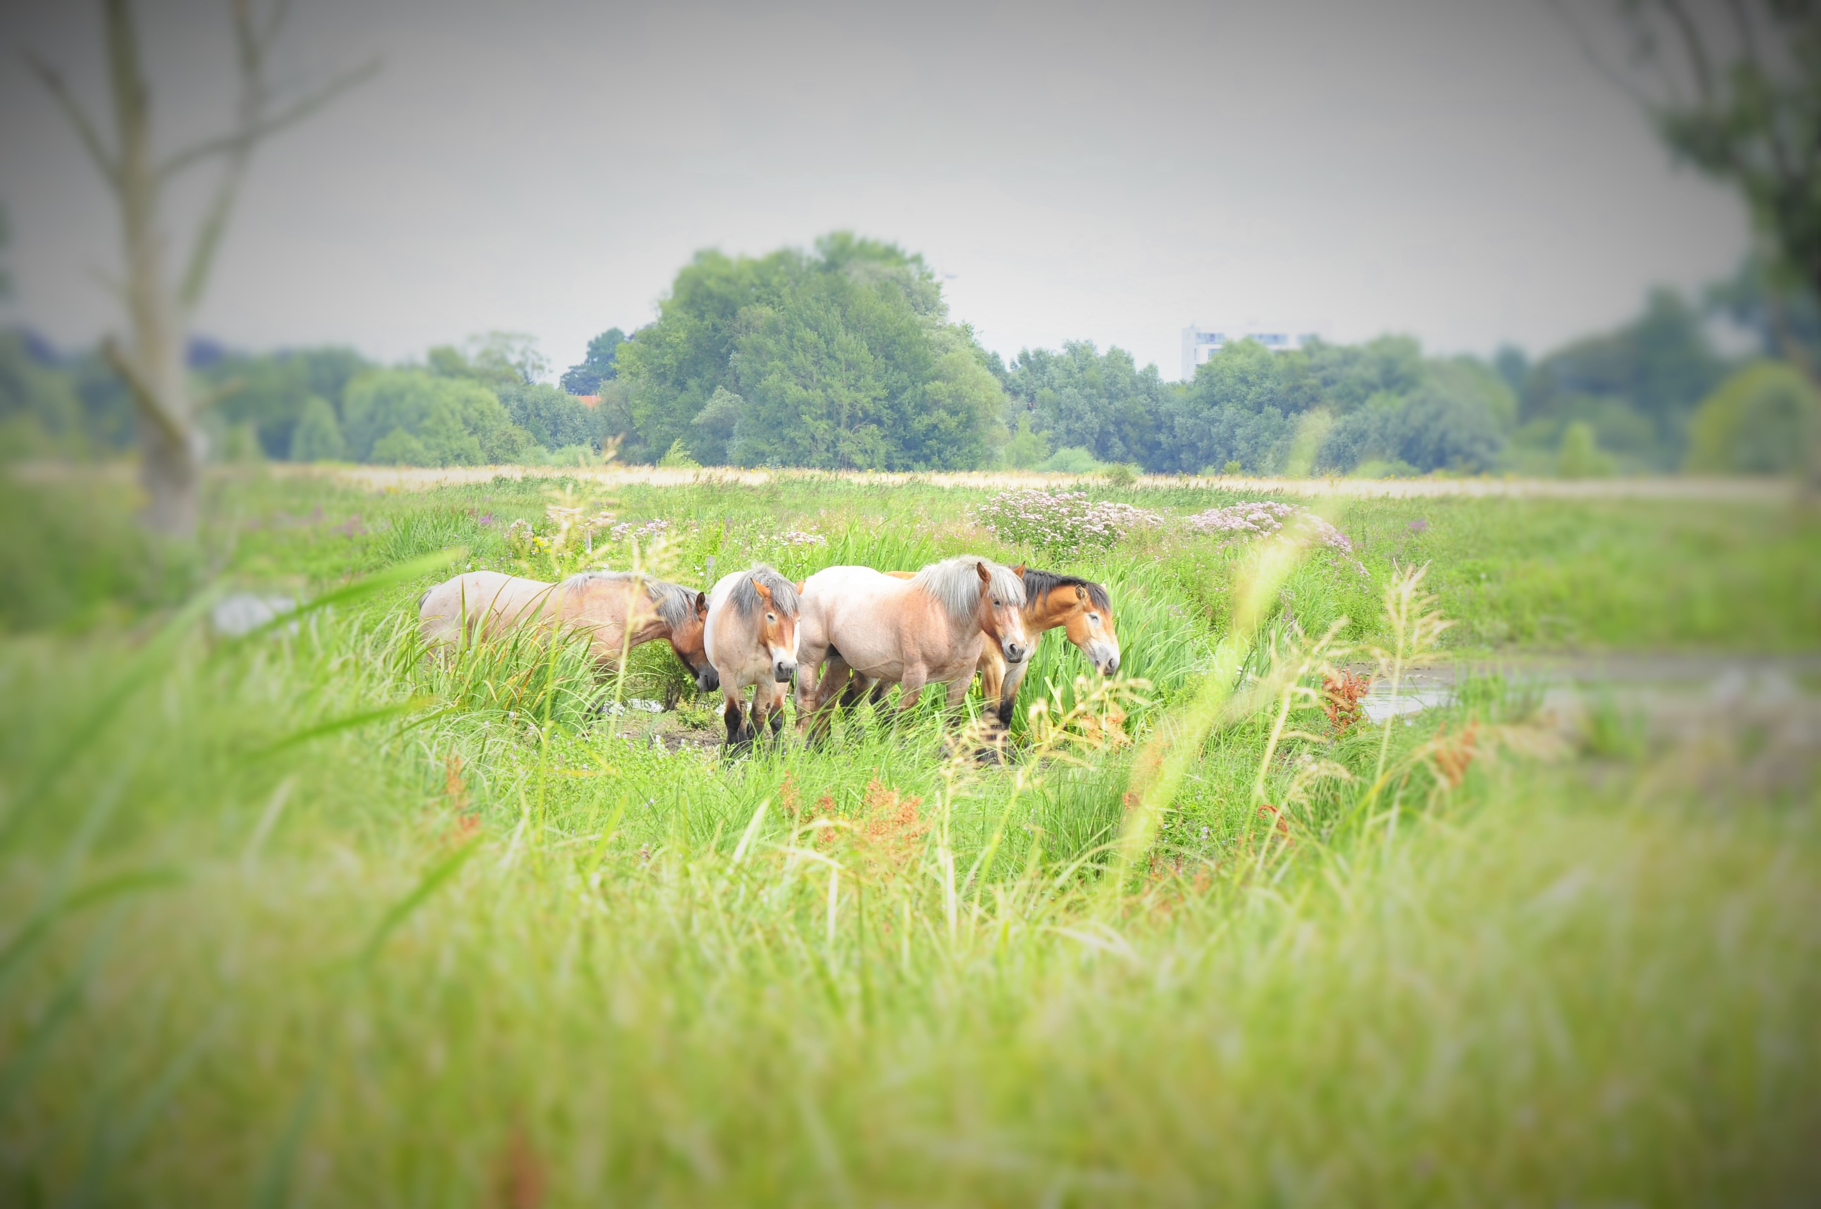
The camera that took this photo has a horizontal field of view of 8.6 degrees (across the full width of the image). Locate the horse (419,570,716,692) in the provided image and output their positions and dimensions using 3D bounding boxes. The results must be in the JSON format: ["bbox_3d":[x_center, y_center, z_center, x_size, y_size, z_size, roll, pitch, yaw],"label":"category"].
[{"bbox_3d":[-2.678,0.449,94.500,2.280,1.430,0.660,0,1,7],"label":"horse"}]

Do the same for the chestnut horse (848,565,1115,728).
[{"bbox_3d":[0.548,0.459,94.300,2.200,1.500,0.680,0,1,20],"label":"chestnut horse"}]

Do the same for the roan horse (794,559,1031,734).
[{"bbox_3d":[0.027,0.415,93.000,2.100,1.570,0.700,1,1,41],"label":"roan horse"}]

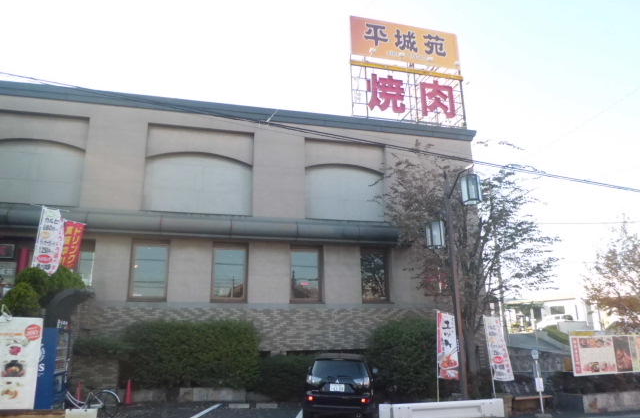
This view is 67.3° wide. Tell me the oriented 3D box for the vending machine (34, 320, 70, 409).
[{"bbox_3d":[-6.022,3.470,10.376,0.720,1.930,1.060,3,-16,-13],"label":"vending machine"}]

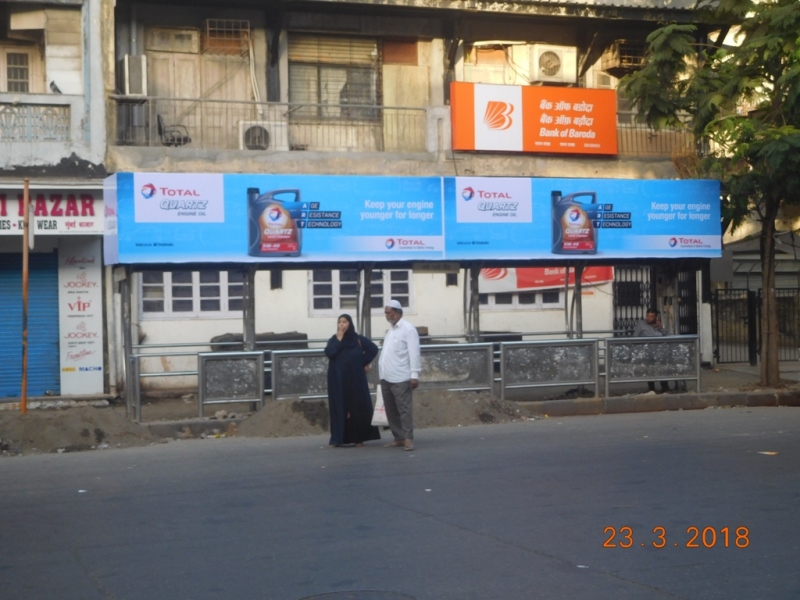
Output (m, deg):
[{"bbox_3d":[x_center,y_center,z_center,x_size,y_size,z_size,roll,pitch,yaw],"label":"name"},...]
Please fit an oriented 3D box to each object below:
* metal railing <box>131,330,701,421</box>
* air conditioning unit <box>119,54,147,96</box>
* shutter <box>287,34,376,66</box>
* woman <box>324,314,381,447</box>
[{"bbox_3d":[0.453,0.998,17.908,8.427,0.934,0.600,-1,0,-20],"label":"metal railing"},{"bbox_3d":[-4.186,-3.443,19.893,0.324,0.637,0.800,-1,0,-20],"label":"air conditioning unit"},{"bbox_3d":[-1.193,-4.433,22.575,1.656,0.505,0.120,-1,0,-20],"label":"shutter"},{"bbox_3d":[-0.575,0.957,15.173,0.610,1.580,0.400,-1,0,13],"label":"woman"}]

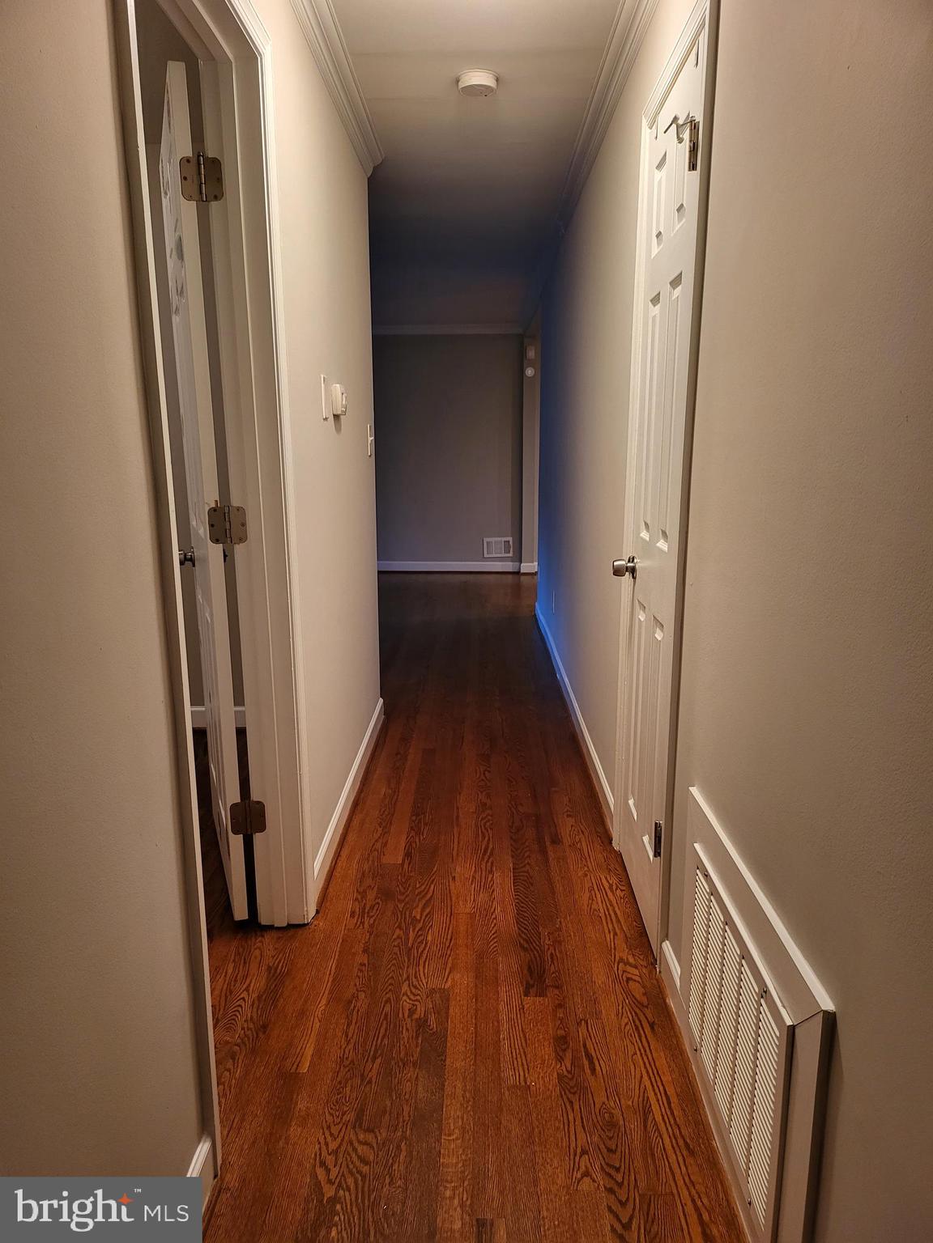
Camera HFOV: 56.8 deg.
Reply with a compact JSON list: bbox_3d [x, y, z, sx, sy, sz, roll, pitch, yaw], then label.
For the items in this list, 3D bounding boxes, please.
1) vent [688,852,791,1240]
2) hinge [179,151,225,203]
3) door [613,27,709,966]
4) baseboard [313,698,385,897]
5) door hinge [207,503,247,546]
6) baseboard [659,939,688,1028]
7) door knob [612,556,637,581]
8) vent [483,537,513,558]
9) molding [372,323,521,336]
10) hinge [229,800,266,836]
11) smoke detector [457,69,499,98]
[{"bbox_3d":[0.458,0.706,1.504,0.014,0.405,0.540,0,12,1],"label":"vent"},{"bbox_3d":[-0.585,-0.981,1.905,0.095,0.102,0.018,0,12,1],"label":"hinge"},{"bbox_3d":[0.486,-0.221,2.181,0.037,2.020,0.560,0,12,1],"label":"door"},{"bbox_3d":[-0.408,0.565,3.191,0.018,0.095,1.640,0,12,1],"label":"baseboard"},{"bbox_3d":[-0.572,-0.230,2.062,0.095,0.100,0.018,0,12,1],"label":"door hinge"},{"bbox_3d":[0.474,0.819,1.960,0.018,0.095,0.190,0,12,1],"label":"baseboard"},{"bbox_3d":[0.442,-0.151,2.419,0.066,0.068,0.066,0,12,1],"label":"door knob"},{"bbox_3d":[0.313,-0.720,8.418,0.283,0.200,0.018,0,12,1],"label":"vent"},{"bbox_3d":[-0.173,-2.710,7.977,1.450,0.108,0.085,0,12,1],"label":"molding"},{"bbox_3d":[-0.561,0.508,2.217,0.095,0.099,0.018,0,12,1],"label":"hinge"},{"bbox_3d":[0.039,-1.765,2.842,0.141,0.048,0.141,0,12,1],"label":"smoke detector"}]

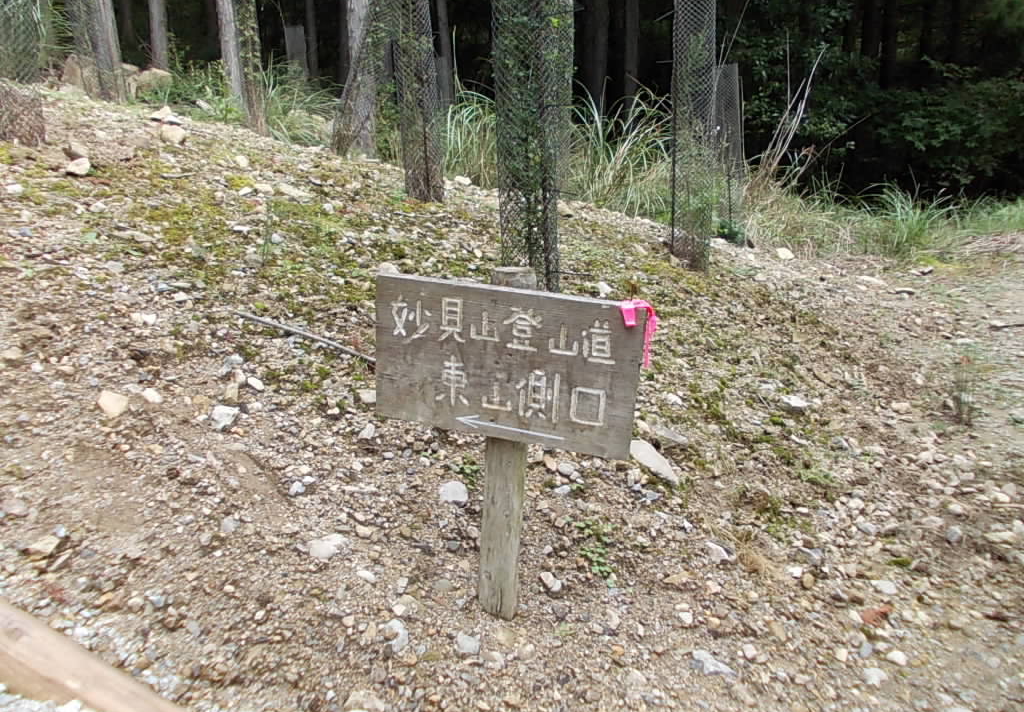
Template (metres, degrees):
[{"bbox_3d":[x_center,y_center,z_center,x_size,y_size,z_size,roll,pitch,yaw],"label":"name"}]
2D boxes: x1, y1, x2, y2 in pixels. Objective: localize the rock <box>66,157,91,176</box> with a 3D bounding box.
[{"bbox_3d":[-2.460,-1.075,4.700,0.130,0.085,0.100,-1,13,0],"label":"rock"}]

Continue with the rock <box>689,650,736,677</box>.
[{"bbox_3d":[0.489,0.750,2.020,0.108,0.040,0.060,-1,13,0],"label":"rock"}]

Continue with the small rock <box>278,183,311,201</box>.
[{"bbox_3d":[-1.337,-1.011,5.091,0.170,0.080,0.140,-5,18,-14],"label":"small rock"}]

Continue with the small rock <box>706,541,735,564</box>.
[{"bbox_3d":[0.630,0.594,2.502,0.078,0.045,0.065,4,18,15],"label":"small rock"}]

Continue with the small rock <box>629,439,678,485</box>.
[{"bbox_3d":[0.488,0.364,2.859,0.100,0.080,0.200,-11,20,-28],"label":"small rock"}]

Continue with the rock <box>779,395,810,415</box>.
[{"bbox_3d":[1.204,0.207,3.530,0.125,0.055,0.100,5,19,19],"label":"rock"}]

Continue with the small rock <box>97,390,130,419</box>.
[{"bbox_3d":[-1.257,0.153,2.613,0.100,0.060,0.080,-10,20,-26],"label":"small rock"}]

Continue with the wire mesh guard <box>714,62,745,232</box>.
[{"bbox_3d":[2.311,-2.215,8.800,0.290,1.800,0.290,-1,13,0],"label":"wire mesh guard"}]

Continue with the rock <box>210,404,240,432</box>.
[{"bbox_3d":[-0.919,0.197,2.656,0.090,0.058,0.070,-7,19,-19],"label":"rock"}]

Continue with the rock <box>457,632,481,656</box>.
[{"bbox_3d":[-0.101,0.669,1.920,0.052,0.036,0.045,-1,13,0],"label":"rock"}]

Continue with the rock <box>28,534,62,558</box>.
[{"bbox_3d":[-1.179,0.481,2.093,0.082,0.042,0.065,-12,21,-31],"label":"rock"}]

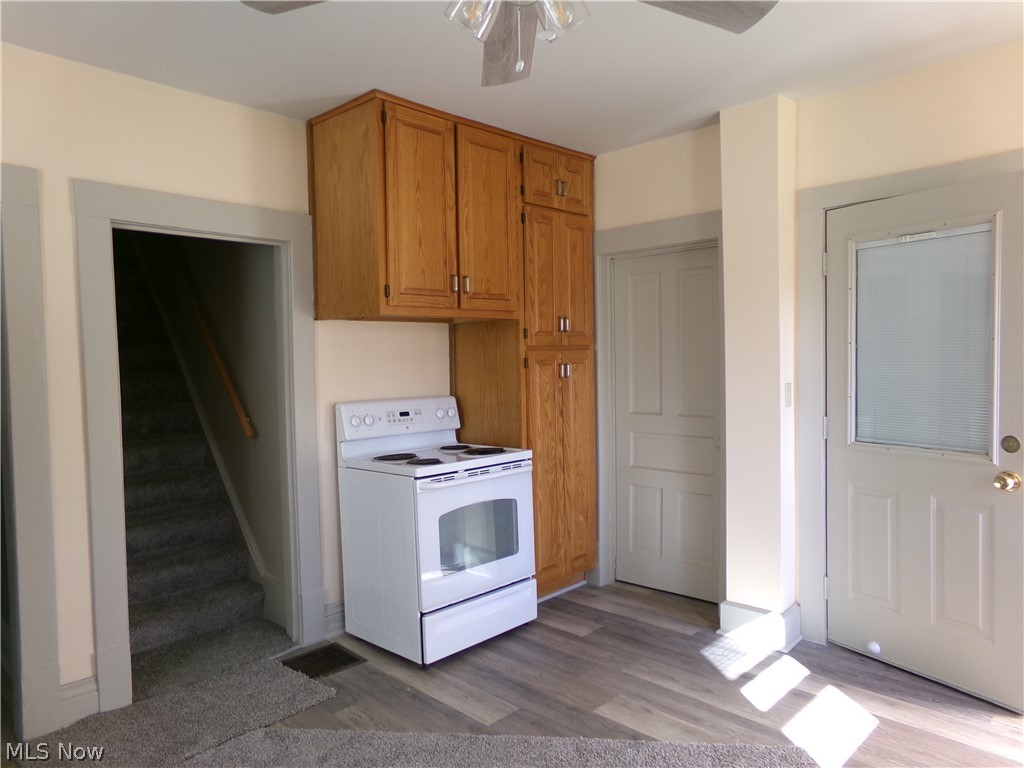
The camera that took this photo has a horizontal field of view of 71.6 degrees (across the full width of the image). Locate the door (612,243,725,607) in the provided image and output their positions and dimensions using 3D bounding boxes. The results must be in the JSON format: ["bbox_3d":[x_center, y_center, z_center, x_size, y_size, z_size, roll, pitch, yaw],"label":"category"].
[{"bbox_3d":[0.890,0.229,4.091,0.689,1.953,0.040,1,3,42],"label":"door"}]

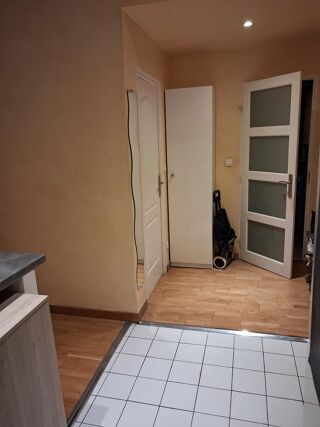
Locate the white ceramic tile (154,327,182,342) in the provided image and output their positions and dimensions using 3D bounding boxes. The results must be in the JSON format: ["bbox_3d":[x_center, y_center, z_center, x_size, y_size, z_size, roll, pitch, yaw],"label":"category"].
[{"bbox_3d":[0.071,0.961,2.642,0.200,0.010,0.175,1,15,14],"label":"white ceramic tile"}]

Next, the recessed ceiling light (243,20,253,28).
[{"bbox_3d":[0.719,-1.562,2.729,0.090,0.030,0.090,1,15,14],"label":"recessed ceiling light"}]

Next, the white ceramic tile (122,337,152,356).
[{"bbox_3d":[-0.172,1.016,2.542,0.200,0.010,0.200,1,15,14],"label":"white ceramic tile"}]

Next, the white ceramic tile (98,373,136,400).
[{"bbox_3d":[-0.274,1.119,2.157,0.200,0.010,0.200,1,15,14],"label":"white ceramic tile"}]

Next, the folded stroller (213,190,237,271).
[{"bbox_3d":[0.764,0.156,3.872,0.225,0.905,0.310,3,15,21],"label":"folded stroller"}]

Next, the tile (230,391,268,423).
[{"bbox_3d":[0.517,1.125,1.936,0.200,0.010,0.200,1,15,14],"label":"tile"}]

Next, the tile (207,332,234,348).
[{"bbox_3d":[0.464,0.973,2.542,0.201,0.010,0.161,1,15,14],"label":"tile"}]

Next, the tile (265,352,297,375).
[{"bbox_3d":[0.814,1.027,2.268,0.201,0.010,0.201,1,15,14],"label":"tile"}]

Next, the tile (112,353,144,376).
[{"bbox_3d":[-0.224,1.060,2.331,0.201,0.010,0.201,1,15,14],"label":"tile"}]

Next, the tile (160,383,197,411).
[{"bbox_3d":[0.124,1.115,2.035,0.200,0.010,0.200,1,15,14],"label":"tile"}]

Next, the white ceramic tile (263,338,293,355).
[{"bbox_3d":[0.867,0.987,2.465,0.200,0.010,0.174,1,15,14],"label":"white ceramic tile"}]

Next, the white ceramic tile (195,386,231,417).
[{"bbox_3d":[0.319,1.123,1.988,0.201,0.010,0.201,1,15,14],"label":"white ceramic tile"}]

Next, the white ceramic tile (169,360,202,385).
[{"bbox_3d":[0.174,1.075,2.247,0.200,0.010,0.200,1,15,14],"label":"white ceramic tile"}]

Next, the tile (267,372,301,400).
[{"bbox_3d":[0.763,1.078,2.077,0.200,0.010,0.200,1,15,14],"label":"tile"}]

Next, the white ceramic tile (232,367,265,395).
[{"bbox_3d":[0.571,1.083,2.145,0.200,0.010,0.200,1,15,14],"label":"white ceramic tile"}]

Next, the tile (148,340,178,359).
[{"bbox_3d":[0.024,1.012,2.471,0.201,0.010,0.201,1,15,14],"label":"tile"}]

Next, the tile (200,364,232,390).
[{"bbox_3d":[0.369,1.071,2.179,0.201,0.010,0.201,1,15,14],"label":"tile"}]

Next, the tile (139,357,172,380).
[{"bbox_3d":[-0.026,1.063,2.280,0.201,0.010,0.201,1,15,14],"label":"tile"}]

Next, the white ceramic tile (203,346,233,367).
[{"bbox_3d":[0.419,1.018,2.366,0.200,0.010,0.200,1,15,14],"label":"white ceramic tile"}]

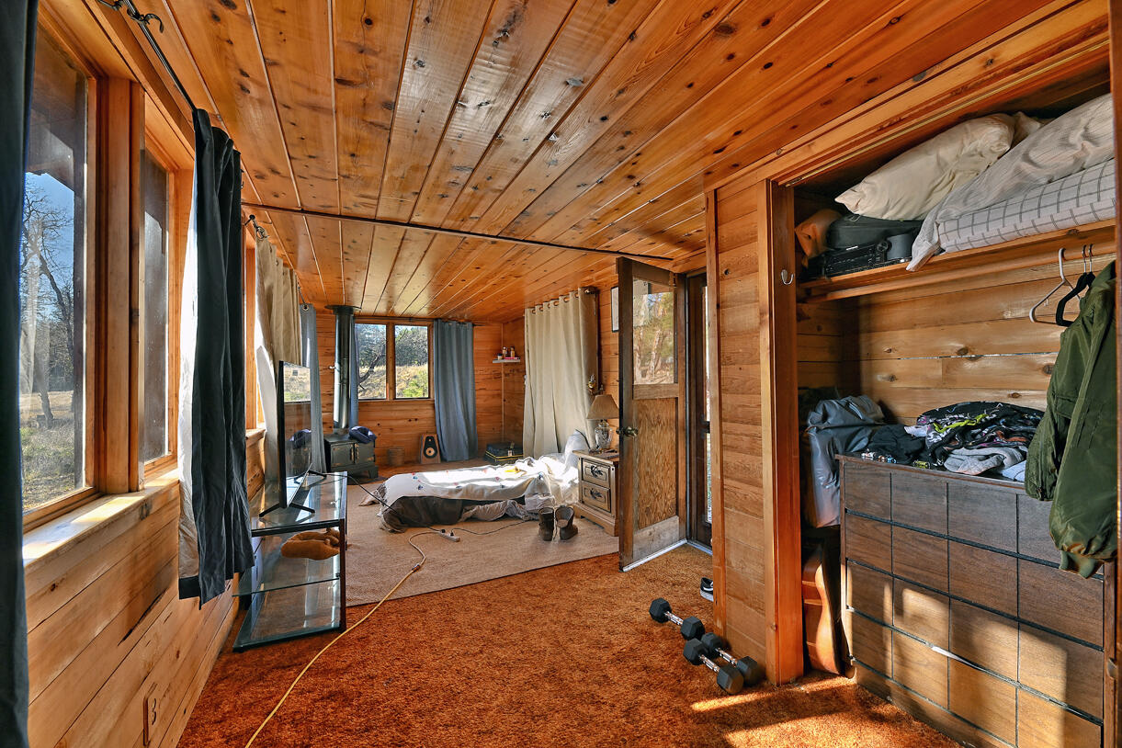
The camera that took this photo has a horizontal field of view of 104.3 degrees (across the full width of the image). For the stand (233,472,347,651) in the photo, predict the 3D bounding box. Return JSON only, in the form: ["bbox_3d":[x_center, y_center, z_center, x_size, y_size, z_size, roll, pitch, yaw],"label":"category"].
[{"bbox_3d":[-1.550,1.018,2.630,0.475,0.565,1.220,0,-1,-26],"label":"stand"}]

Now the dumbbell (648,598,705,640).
[{"bbox_3d":[0.581,1.233,2.197,0.095,0.088,0.266,0,-1,-36],"label":"dumbbell"}]

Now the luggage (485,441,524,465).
[{"bbox_3d":[-0.903,1.211,6.657,0.390,0.250,0.640,-1,-1,-26],"label":"luggage"}]

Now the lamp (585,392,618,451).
[{"bbox_3d":[0.390,0.452,4.034,0.320,0.512,0.320,-1,-1,0],"label":"lamp"}]

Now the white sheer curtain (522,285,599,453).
[{"bbox_3d":[-0.090,0.200,5.101,0.180,2.150,1.700,0,-1,-26],"label":"white sheer curtain"}]

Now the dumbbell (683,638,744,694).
[{"bbox_3d":[0.645,1.229,1.856,0.088,0.080,0.258,-1,-1,-26],"label":"dumbbell"}]

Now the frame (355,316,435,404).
[{"bbox_3d":[-2.483,-0.196,6.439,1.180,1.200,0.100,0,-1,-26],"label":"frame"}]

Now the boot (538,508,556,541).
[{"bbox_3d":[-0.120,1.173,3.512,0.110,0.225,0.290,-1,-1,-8],"label":"boot"}]

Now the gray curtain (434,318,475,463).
[{"bbox_3d":[-1.624,0.262,6.775,0.640,2.170,0.130,-1,-1,-26],"label":"gray curtain"}]

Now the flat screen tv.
[{"bbox_3d":[-1.651,0.355,2.755,0.240,0.810,1.260,-1,-1,-25],"label":"flat screen tv"}]

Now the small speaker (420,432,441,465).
[{"bbox_3d":[-1.974,1.123,6.600,0.280,0.455,0.240,-1,-1,-26],"label":"small speaker"}]

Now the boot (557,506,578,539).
[{"bbox_3d":[0.057,1.181,3.505,0.120,0.222,0.275,-1,-1,26],"label":"boot"}]

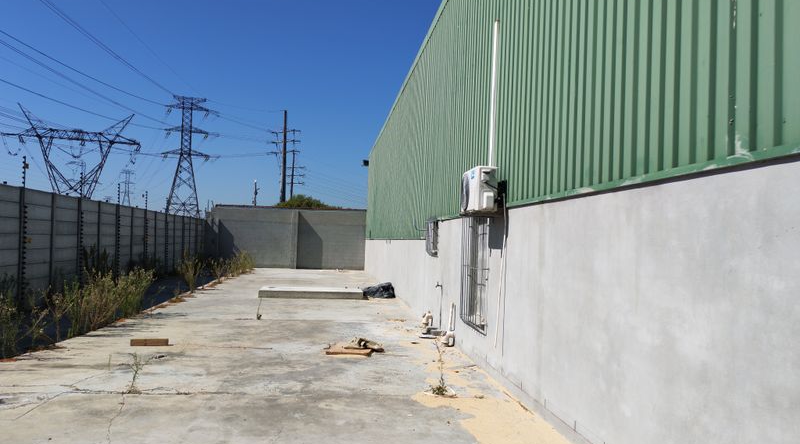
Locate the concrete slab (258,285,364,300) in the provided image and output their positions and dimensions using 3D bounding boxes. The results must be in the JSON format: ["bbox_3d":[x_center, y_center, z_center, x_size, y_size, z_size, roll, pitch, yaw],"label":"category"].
[{"bbox_3d":[-2.486,2.010,17.654,2.820,0.213,1.430,2,-2,-7],"label":"concrete slab"}]

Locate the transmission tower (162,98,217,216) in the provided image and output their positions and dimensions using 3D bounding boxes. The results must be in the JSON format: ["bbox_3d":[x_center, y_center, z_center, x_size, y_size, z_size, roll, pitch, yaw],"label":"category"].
[{"bbox_3d":[-41.938,-10.362,122.000,9.400,29.000,7.400,2,-2,-18],"label":"transmission tower"}]

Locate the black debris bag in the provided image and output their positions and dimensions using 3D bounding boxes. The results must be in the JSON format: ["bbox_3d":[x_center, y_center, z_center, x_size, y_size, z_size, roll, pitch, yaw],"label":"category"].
[{"bbox_3d":[-0.639,1.977,18.296,0.950,0.430,0.750,2,-2,-7],"label":"black debris bag"}]

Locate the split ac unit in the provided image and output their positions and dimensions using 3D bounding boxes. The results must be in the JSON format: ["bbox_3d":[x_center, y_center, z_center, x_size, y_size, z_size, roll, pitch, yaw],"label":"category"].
[{"bbox_3d":[0.979,-0.374,7.637,0.250,0.510,0.800,2,-2,-7],"label":"split ac unit"}]

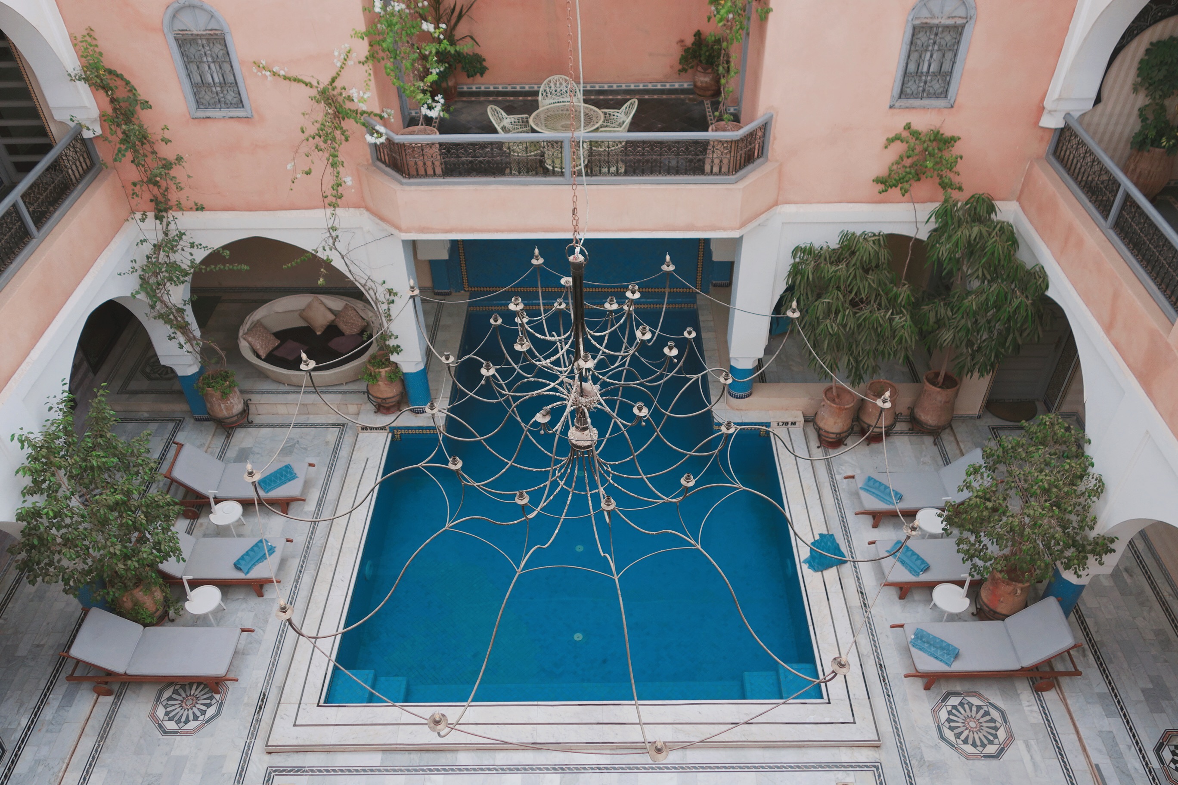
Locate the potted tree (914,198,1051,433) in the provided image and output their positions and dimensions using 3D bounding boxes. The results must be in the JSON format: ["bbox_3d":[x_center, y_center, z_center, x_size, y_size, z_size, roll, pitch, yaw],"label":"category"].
[{"bbox_3d":[5.089,-0.812,12.363,1.580,3.960,1.450,-1,41,1],"label":"potted tree"}]

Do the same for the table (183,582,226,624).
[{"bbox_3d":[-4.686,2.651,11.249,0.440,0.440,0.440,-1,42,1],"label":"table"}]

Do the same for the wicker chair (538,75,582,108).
[{"bbox_3d":[-0.333,-3.567,11.795,0.580,0.850,0.600,-5,42,-4],"label":"wicker chair"}]

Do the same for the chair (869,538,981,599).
[{"bbox_3d":[4.594,2.044,11.460,1.990,0.860,0.680,-1,41,1],"label":"chair"}]

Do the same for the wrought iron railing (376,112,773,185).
[{"bbox_3d":[-0.249,-2.877,10.903,4.820,0.610,0.570,-1,41,1],"label":"wrought iron railing"}]

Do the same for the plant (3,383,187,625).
[{"bbox_3d":[-5.346,1.450,10.317,1.550,3.250,1.550,-1,41,1],"label":"plant"}]

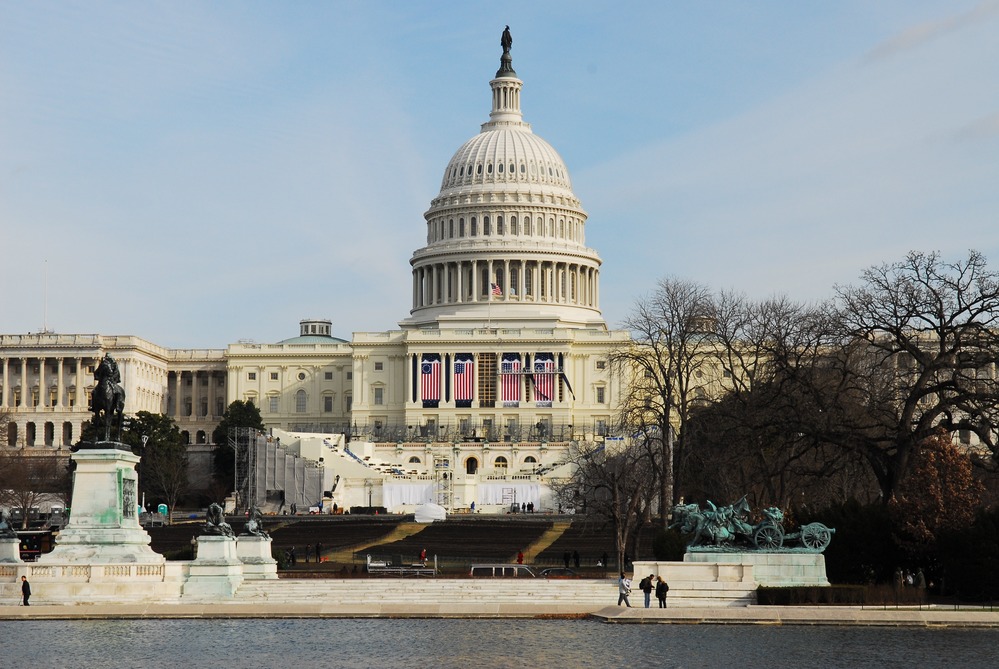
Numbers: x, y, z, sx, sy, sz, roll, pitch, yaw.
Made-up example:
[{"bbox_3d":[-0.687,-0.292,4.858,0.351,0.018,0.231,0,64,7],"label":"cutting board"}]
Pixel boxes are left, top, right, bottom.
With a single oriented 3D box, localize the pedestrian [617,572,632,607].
[{"bbox_3d":[6.332,12.850,114.500,0.680,1.760,0.550,-1,-5,7],"label":"pedestrian"}]

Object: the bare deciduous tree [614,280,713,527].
[{"bbox_3d":[19.578,7.998,272.000,11.900,29.200,11.600,0,-5,0],"label":"bare deciduous tree"}]

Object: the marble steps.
[{"bbox_3d":[-3.697,13.212,117.000,20.000,1.270,3.000,0,-5,4],"label":"marble steps"}]

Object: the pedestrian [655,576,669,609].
[{"bbox_3d":[8.134,12.875,113.700,0.550,1.660,0.550,5,-8,-44],"label":"pedestrian"}]

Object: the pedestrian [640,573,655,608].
[{"bbox_3d":[7.380,12.850,113.700,0.700,1.740,0.550,0,-5,3],"label":"pedestrian"}]

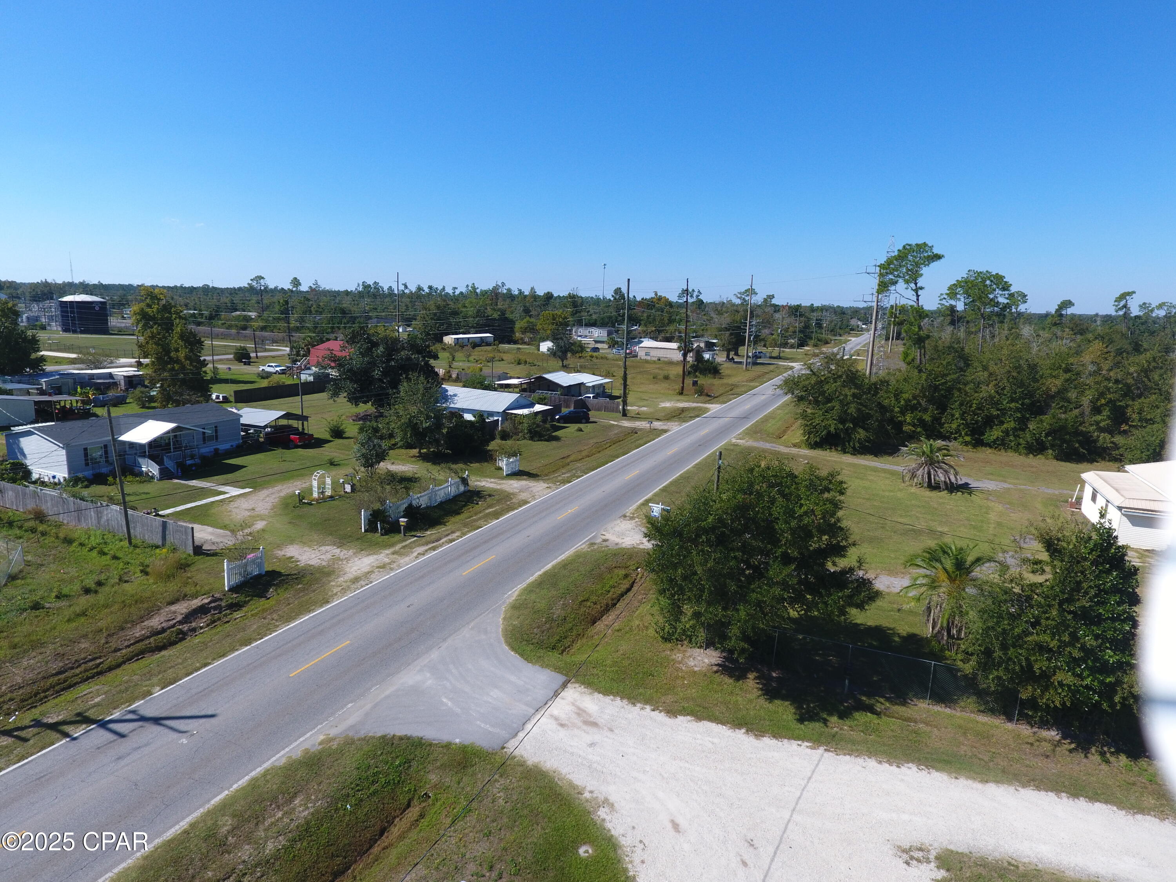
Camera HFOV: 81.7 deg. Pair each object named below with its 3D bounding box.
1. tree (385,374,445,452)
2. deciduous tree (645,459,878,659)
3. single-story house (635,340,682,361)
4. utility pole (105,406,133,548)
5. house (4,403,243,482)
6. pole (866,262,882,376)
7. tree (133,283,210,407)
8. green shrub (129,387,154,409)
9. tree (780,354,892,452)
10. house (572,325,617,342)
[{"bbox_3d":[-17.123,-2.600,66.595,5.900,8.100,5.800,-1,12,-14],"label":"tree"},{"bbox_3d":[7.416,5.225,30.002,9.600,8.600,9.300,5,12,15],"label":"deciduous tree"},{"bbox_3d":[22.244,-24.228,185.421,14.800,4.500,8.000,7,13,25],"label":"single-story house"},{"bbox_3d":[-27.816,2.222,40.278,0.270,8.591,0.270,-9,15,-34],"label":"utility pole"},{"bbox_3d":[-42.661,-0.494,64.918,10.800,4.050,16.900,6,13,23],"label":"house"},{"bbox_3d":[63.367,-26.030,150.300,0.600,24.800,0.600,7,13,24],"label":"pole"},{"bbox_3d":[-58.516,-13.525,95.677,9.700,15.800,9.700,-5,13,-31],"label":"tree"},{"bbox_3d":[-60.240,-5.831,91.587,2.900,2.750,2.800,-6,14,-33],"label":"green shrub"},{"bbox_3d":[28.462,-4.634,78.232,11.600,10.200,10.800,6,13,20],"label":"tree"},{"bbox_3d":[2.930,-45.769,286.901,15.800,4.300,8.200,7,13,25],"label":"house"}]

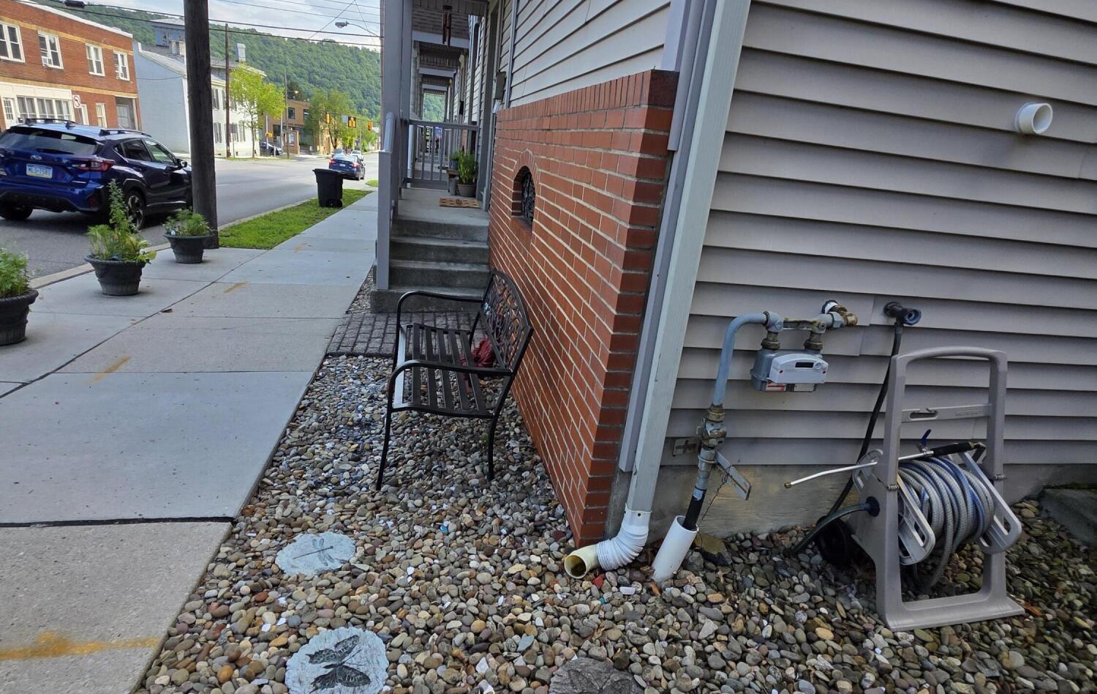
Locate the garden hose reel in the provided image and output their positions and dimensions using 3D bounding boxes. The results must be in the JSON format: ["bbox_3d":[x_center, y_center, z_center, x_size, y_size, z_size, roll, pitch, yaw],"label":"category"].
[{"bbox_3d":[1.366,0.453,1.855,0.550,0.845,0.430,2,21,-13],"label":"garden hose reel"}]

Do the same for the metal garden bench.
[{"bbox_3d":[-0.517,0.039,2.891,0.620,0.840,1.300,2,17,-13],"label":"metal garden bench"}]

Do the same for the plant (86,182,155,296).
[{"bbox_3d":[-3.961,-0.986,5.031,0.510,1.000,0.500,2,21,-13],"label":"plant"}]

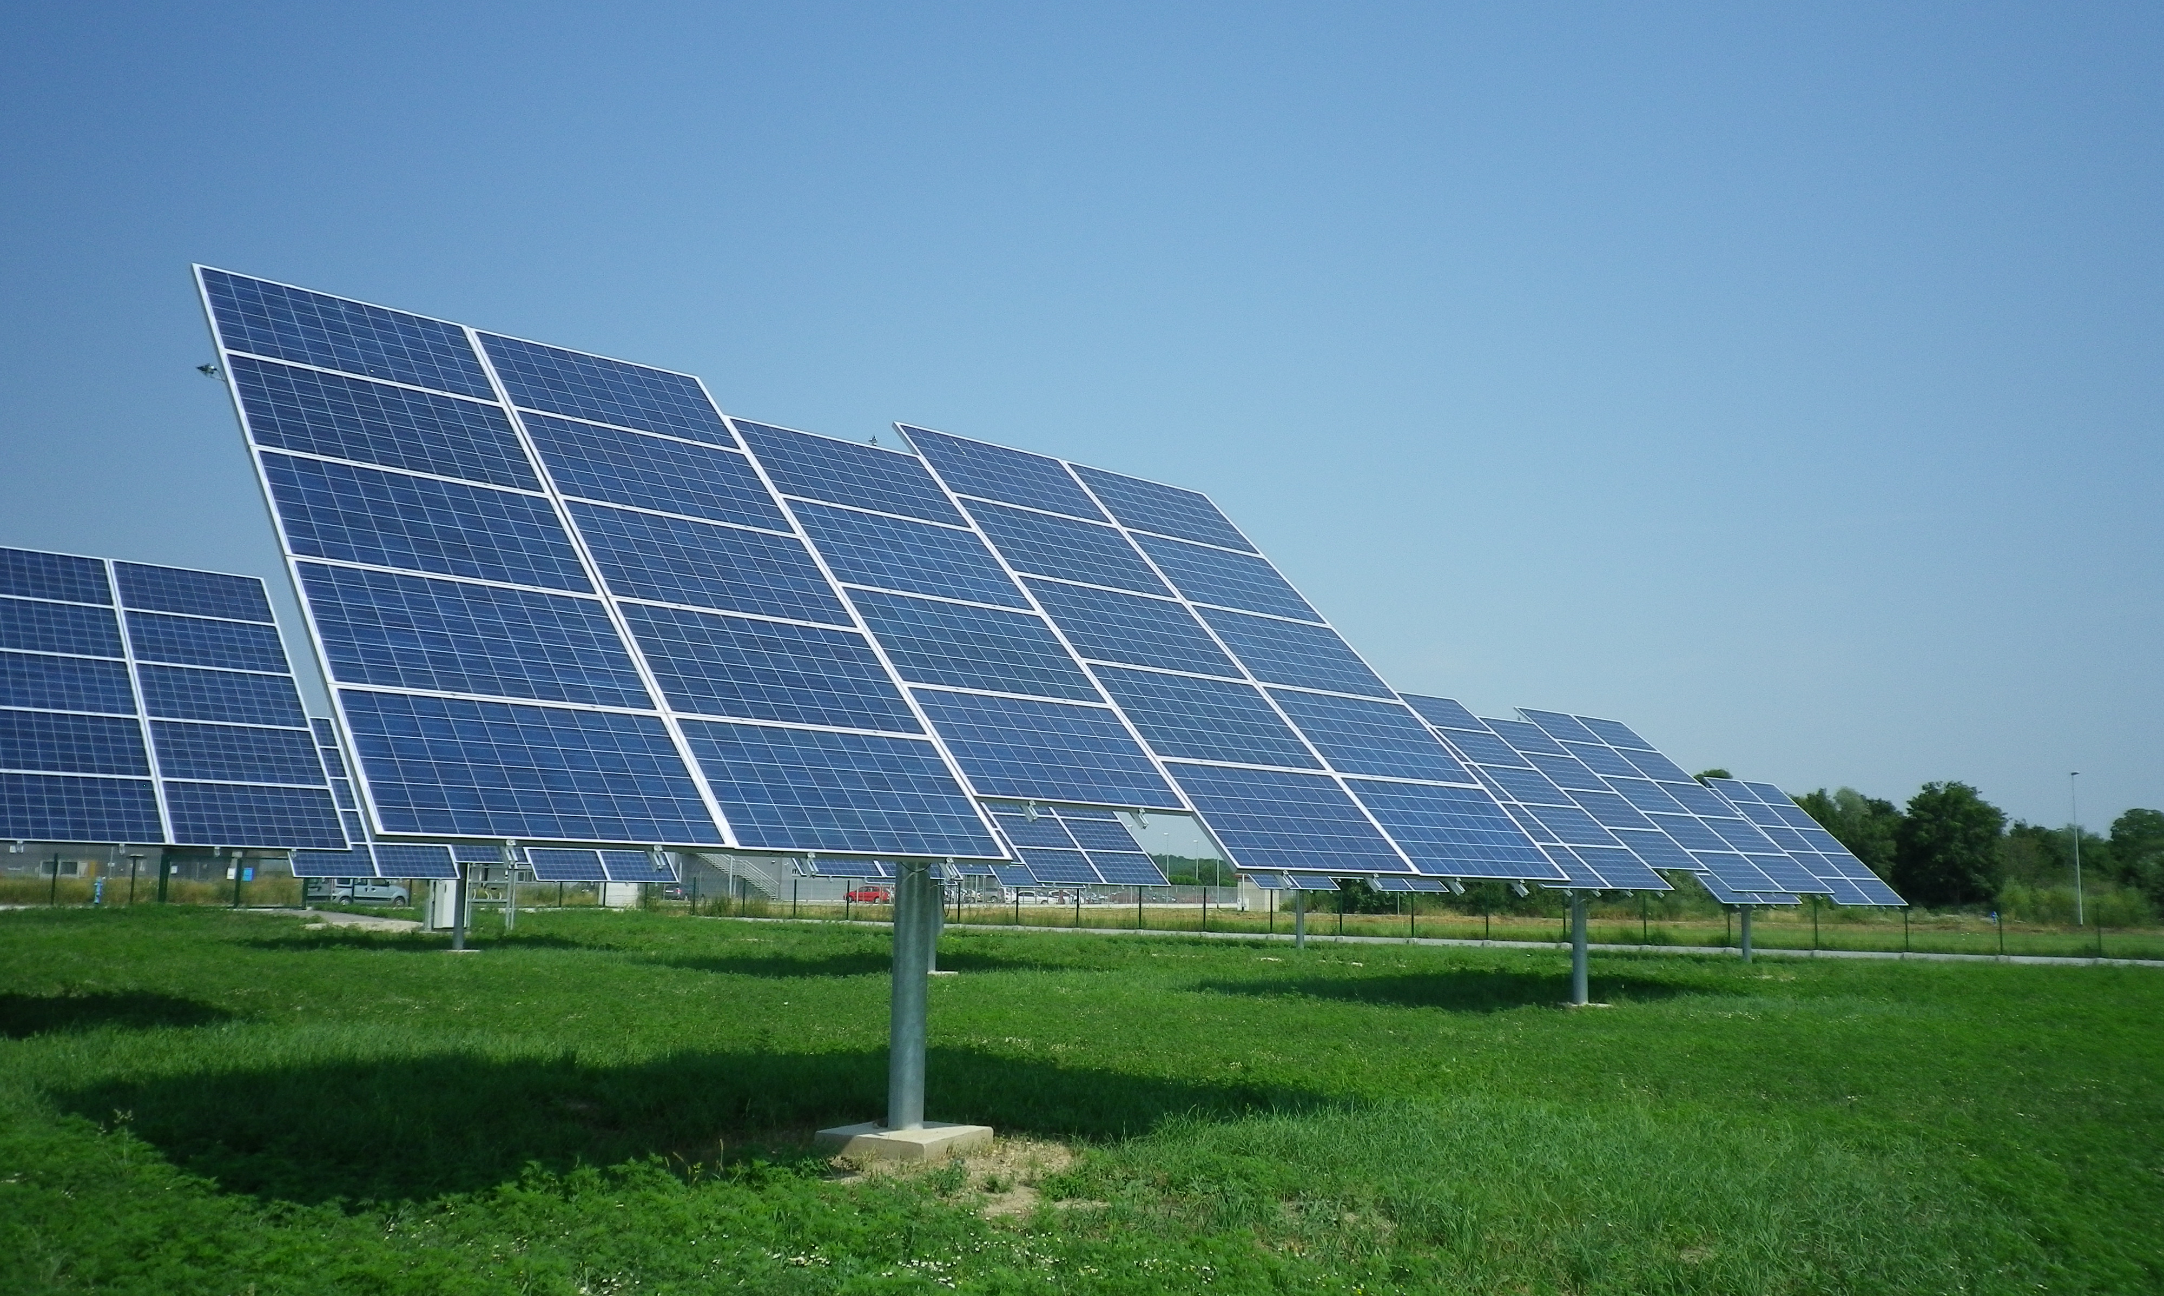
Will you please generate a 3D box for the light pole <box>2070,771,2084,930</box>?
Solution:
[{"bbox_3d":[77.392,15.723,136.000,0.550,12.020,0.350,1,-8,0],"label":"light pole"}]

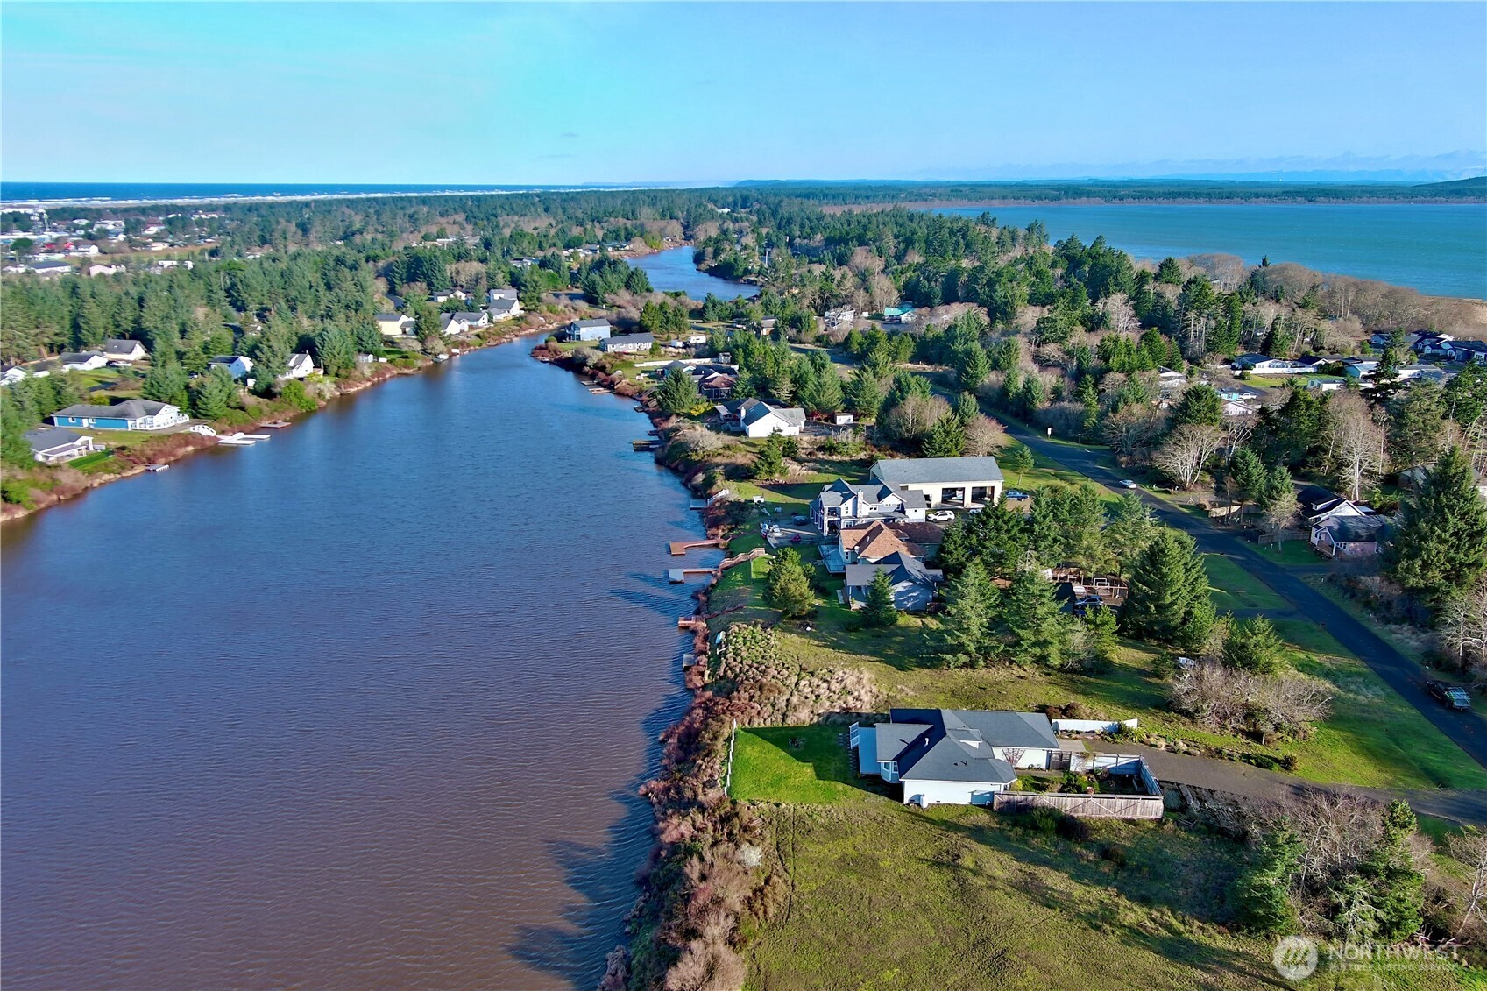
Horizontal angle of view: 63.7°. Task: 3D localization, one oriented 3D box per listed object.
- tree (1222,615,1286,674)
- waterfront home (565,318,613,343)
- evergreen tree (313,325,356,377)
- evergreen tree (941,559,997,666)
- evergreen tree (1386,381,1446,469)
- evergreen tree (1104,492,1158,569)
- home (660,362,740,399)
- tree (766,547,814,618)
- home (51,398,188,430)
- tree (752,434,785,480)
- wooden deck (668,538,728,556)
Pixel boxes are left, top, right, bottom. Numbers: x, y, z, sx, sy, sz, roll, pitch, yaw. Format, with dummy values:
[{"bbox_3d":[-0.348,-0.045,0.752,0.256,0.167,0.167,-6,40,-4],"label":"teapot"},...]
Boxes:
[{"bbox_3d":[64.940,18.640,151.190,7.820,7.550,7.820,0,15,0],"label":"tree"},{"bbox_3d":[-60.820,-65.010,469.730,15.500,6.900,11.500,-9,17,-31],"label":"waterfront home"},{"bbox_3d":[-133.237,-47.939,390.190,14.017,15.383,14.017,0,15,0],"label":"evergreen tree"},{"bbox_3d":[29.330,14.710,153.650,6.940,13.700,6.940,0,15,0],"label":"evergreen tree"},{"bbox_3d":[143.580,-14.000,252.440,12.350,19.750,12.350,0,15,0],"label":"evergreen tree"},{"bbox_3d":[62.210,5.590,190.650,8.250,12.750,8.250,0,15,0],"label":"evergreen tree"},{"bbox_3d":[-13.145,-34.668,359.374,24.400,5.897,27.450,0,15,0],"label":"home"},{"bbox_3d":[6.949,12.762,179.111,7.330,10.340,7.330,0,15,0],"label":"tree"},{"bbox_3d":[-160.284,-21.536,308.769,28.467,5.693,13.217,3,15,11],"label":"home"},{"bbox_3d":[5.230,-8.330,249.050,7.030,9.700,7.030,0,15,0],"label":"tree"},{"bbox_3d":[-8.030,9.554,217.057,10.500,1.300,6.700,0,15,-3],"label":"wooden deck"}]

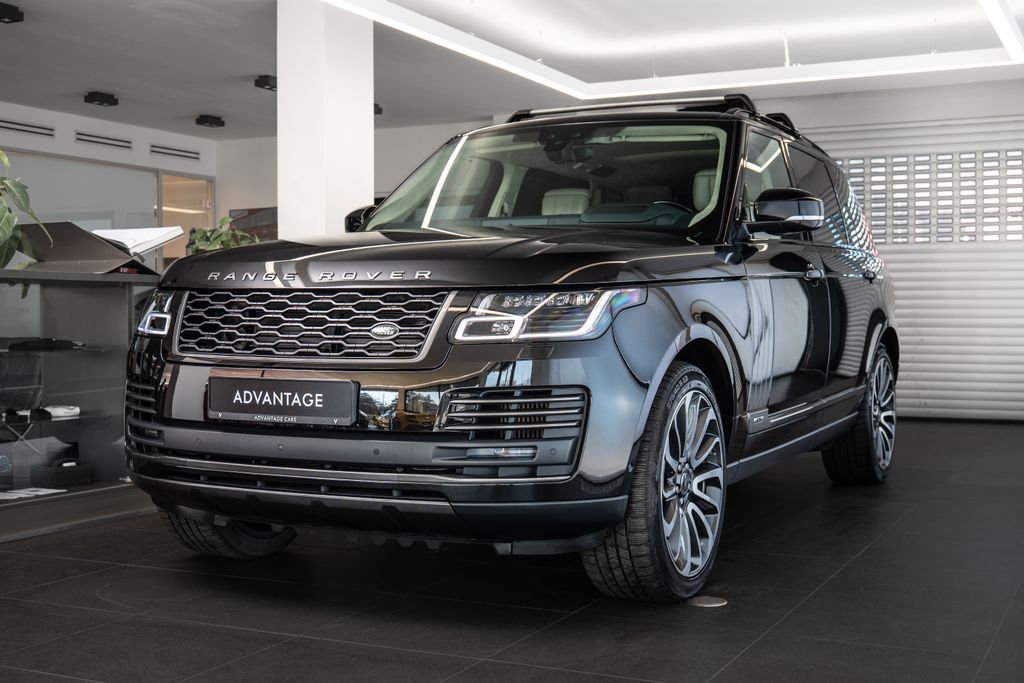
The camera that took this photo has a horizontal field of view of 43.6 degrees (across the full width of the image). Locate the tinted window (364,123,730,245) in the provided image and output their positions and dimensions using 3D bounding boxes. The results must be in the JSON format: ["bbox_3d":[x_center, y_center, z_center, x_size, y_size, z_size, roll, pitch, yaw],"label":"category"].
[{"bbox_3d":[0.198,-0.688,5.449,1.500,0.160,0.830,0,41,27],"label":"tinted window"}]

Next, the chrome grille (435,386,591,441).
[{"bbox_3d":[-0.013,0.194,3.517,0.420,0.155,0.110,-1,-2,5],"label":"chrome grille"}]

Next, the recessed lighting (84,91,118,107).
[{"bbox_3d":[-3.498,-2.073,10.933,0.140,0.088,0.262,0,1,26],"label":"recessed lighting"}]

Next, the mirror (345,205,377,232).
[{"bbox_3d":[-0.678,-0.526,5.866,0.270,0.185,0.160,0,1,27],"label":"mirror"}]

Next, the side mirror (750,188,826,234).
[{"bbox_3d":[1.054,-0.508,4.949,0.270,0.185,0.160,0,1,27],"label":"side mirror"}]

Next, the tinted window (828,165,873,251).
[{"bbox_3d":[1.769,-0.693,6.769,0.080,0.440,0.850,-19,-5,18],"label":"tinted window"}]

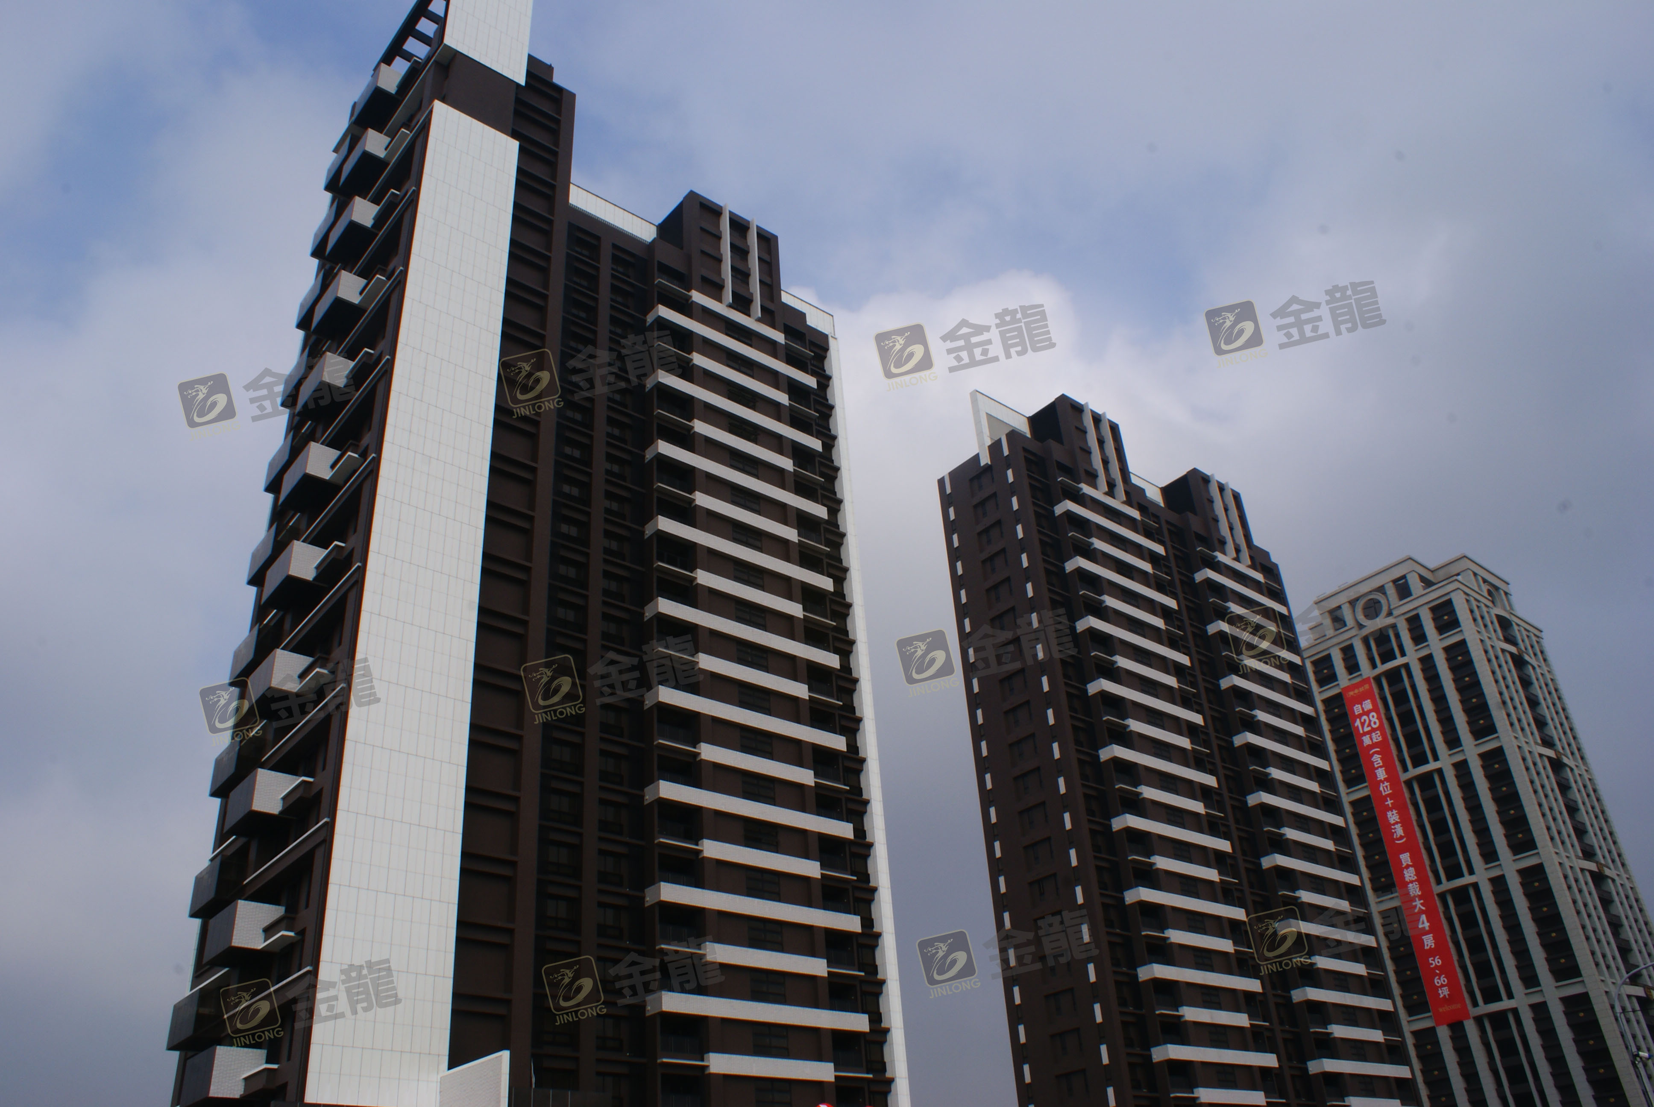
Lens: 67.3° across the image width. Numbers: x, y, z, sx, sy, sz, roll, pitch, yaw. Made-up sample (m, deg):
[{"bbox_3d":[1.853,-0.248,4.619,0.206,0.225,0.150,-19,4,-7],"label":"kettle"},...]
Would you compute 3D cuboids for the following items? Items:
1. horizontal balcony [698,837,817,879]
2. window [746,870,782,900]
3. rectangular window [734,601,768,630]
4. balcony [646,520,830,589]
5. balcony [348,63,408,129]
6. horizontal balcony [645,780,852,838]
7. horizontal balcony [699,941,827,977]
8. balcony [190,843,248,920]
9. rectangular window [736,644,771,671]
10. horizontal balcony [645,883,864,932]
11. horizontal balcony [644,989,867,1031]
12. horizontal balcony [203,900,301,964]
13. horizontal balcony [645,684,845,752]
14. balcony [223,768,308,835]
[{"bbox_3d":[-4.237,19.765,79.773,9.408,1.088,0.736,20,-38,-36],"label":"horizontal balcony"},{"bbox_3d":[-3.994,20.808,77.354,2.675,1.800,0.200,21,-40,-36],"label":"window"},{"bbox_3d":[-5.461,4.663,89.470,2.784,1.760,0.192,20,-38,-36],"label":"rectangular window"},{"bbox_3d":[-6.002,0.538,89.469,15.653,1.107,1.600,21,-40,-36],"label":"balcony"},{"bbox_3d":[-30.684,-31.238,85.521,1.900,2.080,3.950,21,-40,-36],"label":"balcony"},{"bbox_3d":[-4.828,17.272,81.789,15.904,1.088,1.984,20,-38,-36],"label":"horizontal balcony"},{"bbox_3d":[-3.763,25.668,78.192,9.848,1.073,0.508,21,-39,-37],"label":"horizontal balcony"},{"bbox_3d":[-30.119,16.903,62.519,2.240,2.144,3.904,20,-38,-36],"label":"balcony"},{"bbox_3d":[-5.224,7.477,87.865,2.752,1.728,0.192,20,-38,-36],"label":"rectangular window"},{"bbox_3d":[-4.174,22.091,76.355,15.437,1.018,1.600,21,-40,-36],"label":"horizontal balcony"},{"bbox_3d":[-3.869,28.685,76.968,16.635,1.073,1.690,21,-39,-37],"label":"horizontal balcony"},{"bbox_3d":[-26.235,17.375,56.035,2.300,2.080,3.950,21,-40,-36],"label":"horizontal balcony"},{"bbox_3d":[-5.298,11.932,86.865,16.635,1.073,1.690,21,-39,-37],"label":"horizontal balcony"},{"bbox_3d":[-28.096,12.569,62.019,2.304,2.144,3.808,20,-38,-36],"label":"balcony"}]

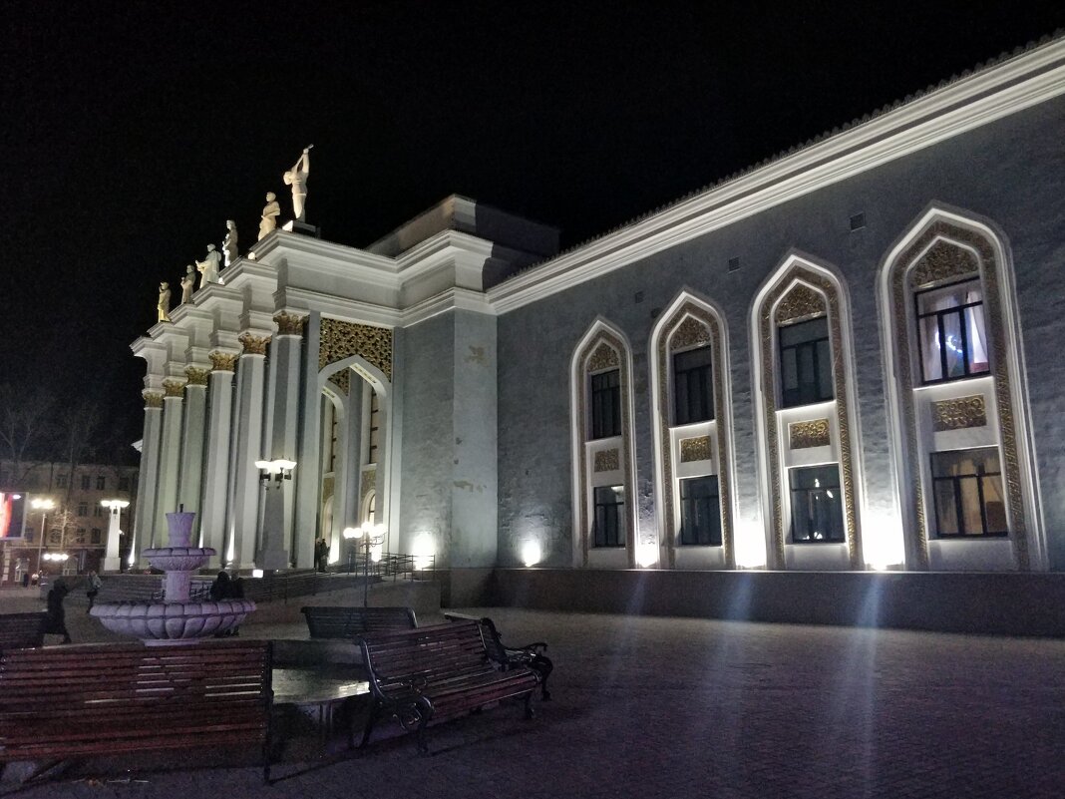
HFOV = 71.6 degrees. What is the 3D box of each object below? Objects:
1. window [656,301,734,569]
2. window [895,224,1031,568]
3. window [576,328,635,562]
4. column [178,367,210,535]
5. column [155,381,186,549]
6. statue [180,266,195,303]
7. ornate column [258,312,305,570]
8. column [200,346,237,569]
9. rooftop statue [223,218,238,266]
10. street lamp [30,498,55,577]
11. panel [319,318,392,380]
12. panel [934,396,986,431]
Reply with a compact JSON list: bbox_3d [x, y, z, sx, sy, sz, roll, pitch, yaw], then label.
[{"bbox_3d":[6.252,1.203,28.501,0.500,10.300,3.000,9,-15,-41],"label":"window"},{"bbox_3d":[12.416,-0.300,21.783,0.500,10.400,2.950,9,-15,-41],"label":"window"},{"bbox_3d":[2.722,1.664,29.121,0.450,9.753,3.060,9,-15,-40],"label":"window"},{"bbox_3d":[-19.308,3.650,41.998,1.500,11.391,1.500,9,-15,-40],"label":"column"},{"bbox_3d":[-22.319,4.385,45.401,1.500,11.391,1.500,9,-15,-40],"label":"column"},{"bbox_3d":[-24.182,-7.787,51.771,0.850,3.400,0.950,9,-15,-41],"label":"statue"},{"bbox_3d":[-10.972,1.616,32.576,1.500,11.391,1.500,9,-15,-40],"label":"ornate column"},{"bbox_3d":[-18.085,3.223,42.435,1.380,12.550,1.380,9,-15,-41],"label":"column"},{"bbox_3d":[-16.869,-8.634,41.414,0.900,3.006,1.000,9,-15,-40],"label":"rooftop statue"},{"bbox_3d":[-46.463,13.147,70.018,1.600,7.714,1.900,9,-15,-41],"label":"street lamp"},{"bbox_3d":[-8.328,-2.202,35.030,3.695,2.685,0.250,9,-15,-40],"label":"panel"},{"bbox_3d":[11.213,0.391,19.400,0.150,0.778,1.267,9,-15,-40],"label":"panel"}]

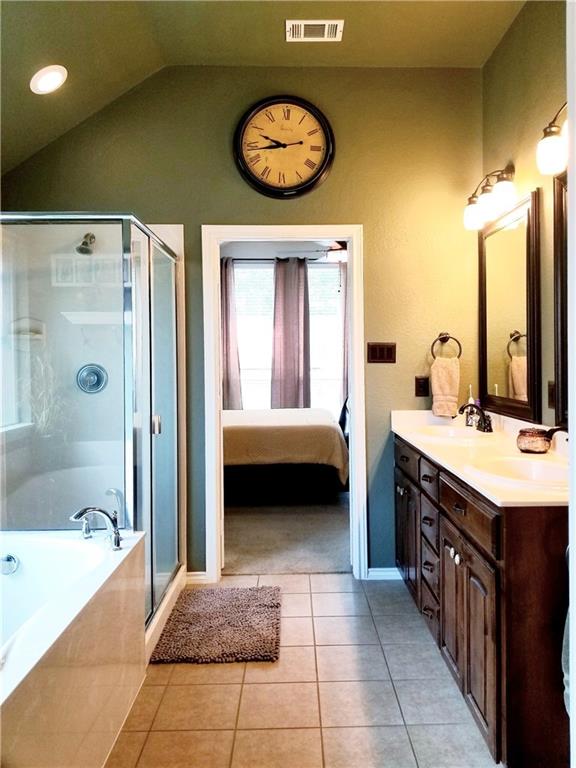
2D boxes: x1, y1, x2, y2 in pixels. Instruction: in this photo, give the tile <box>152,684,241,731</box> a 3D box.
[{"bbox_3d":[-0.338,1.236,2.215,0.303,0.010,0.303,-1,2,1],"label":"tile"}]

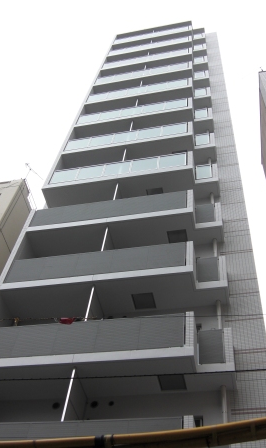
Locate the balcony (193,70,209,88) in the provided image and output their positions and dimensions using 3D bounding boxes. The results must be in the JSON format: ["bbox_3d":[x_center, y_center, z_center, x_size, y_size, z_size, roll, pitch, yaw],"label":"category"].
[{"bbox_3d":[3.965,-8.153,28.908,0.859,1.354,0.681,-7,-57,11],"label":"balcony"}]

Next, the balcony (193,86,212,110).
[{"bbox_3d":[3.690,-6.519,26.527,0.859,1.354,0.681,-7,-57,11],"label":"balcony"}]

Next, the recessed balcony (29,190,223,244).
[{"bbox_3d":[-0.273,0.064,18.254,6.902,1.450,1.390,-7,-57,11],"label":"recessed balcony"}]

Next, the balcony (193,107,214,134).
[{"bbox_3d":[3.415,-4.886,24.147,0.859,1.354,0.681,-7,-57,11],"label":"balcony"}]

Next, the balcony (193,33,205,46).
[{"bbox_3d":[5.055,-13.748,37.994,0.893,1.408,0.718,-7,-57,11],"label":"balcony"}]

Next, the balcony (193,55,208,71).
[{"bbox_3d":[4.472,-10.309,32.957,0.893,1.408,0.718,-7,-57,11],"label":"balcony"}]

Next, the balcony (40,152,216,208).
[{"bbox_3d":[0.008,-1.560,19.757,6.587,1.354,1.317,-7,-57,11],"label":"balcony"}]

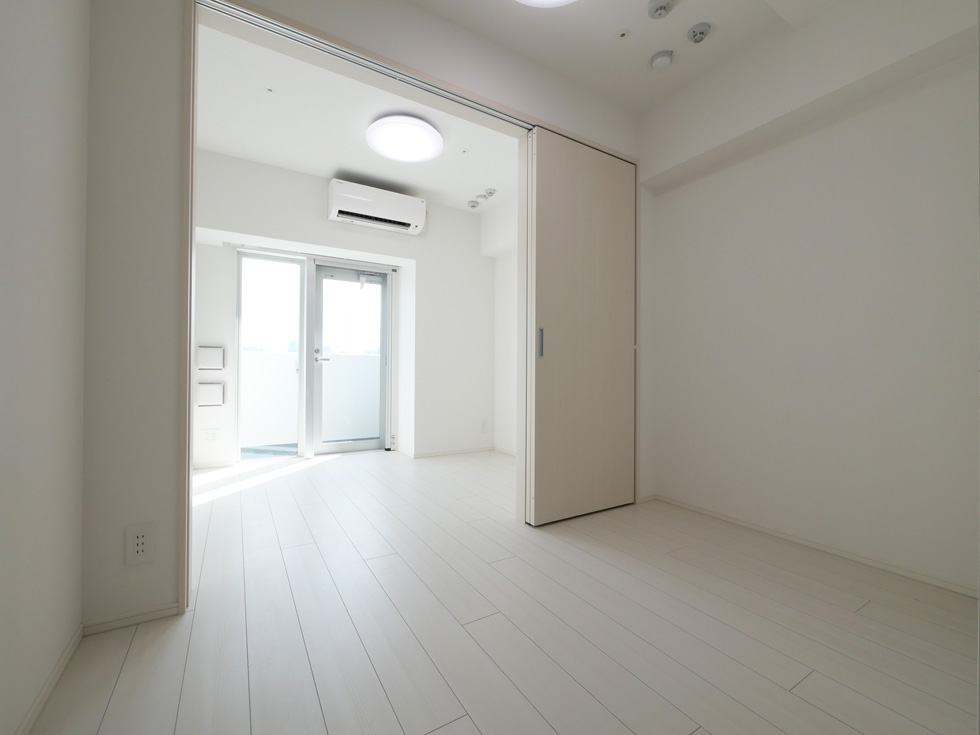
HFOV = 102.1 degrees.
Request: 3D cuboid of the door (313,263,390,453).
[{"bbox_3d":[-1.345,-0.062,3.870,0.680,1.800,0.070,1,0,-31],"label":"door"}]

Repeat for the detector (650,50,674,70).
[{"bbox_3d":[0.884,-1.575,2.040,0.102,0.036,0.102,0,0,0],"label":"detector"}]

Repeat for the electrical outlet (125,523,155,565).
[{"bbox_3d":[-1.090,0.550,1.234,0.072,0.122,0.012,1,0,-31],"label":"electrical outlet"}]

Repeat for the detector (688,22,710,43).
[{"bbox_3d":[1.009,-1.602,1.912,0.099,0.043,0.099,0,0,0],"label":"detector"}]

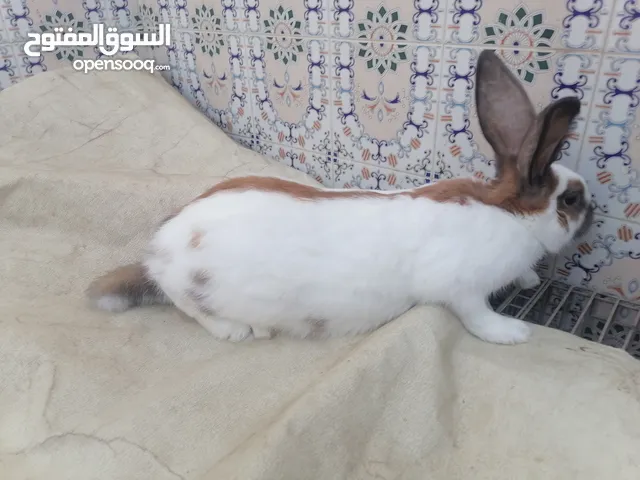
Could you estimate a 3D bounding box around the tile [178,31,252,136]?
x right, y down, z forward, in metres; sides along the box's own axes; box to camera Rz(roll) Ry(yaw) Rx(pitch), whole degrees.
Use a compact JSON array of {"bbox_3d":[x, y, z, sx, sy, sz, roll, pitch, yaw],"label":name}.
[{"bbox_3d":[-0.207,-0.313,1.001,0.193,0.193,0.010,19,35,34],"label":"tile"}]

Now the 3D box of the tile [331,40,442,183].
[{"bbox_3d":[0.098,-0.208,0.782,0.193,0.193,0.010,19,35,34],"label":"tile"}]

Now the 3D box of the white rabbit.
[{"bbox_3d":[0.010,-0.051,0.566,0.585,0.312,0.166,-4,28,-3],"label":"white rabbit"}]

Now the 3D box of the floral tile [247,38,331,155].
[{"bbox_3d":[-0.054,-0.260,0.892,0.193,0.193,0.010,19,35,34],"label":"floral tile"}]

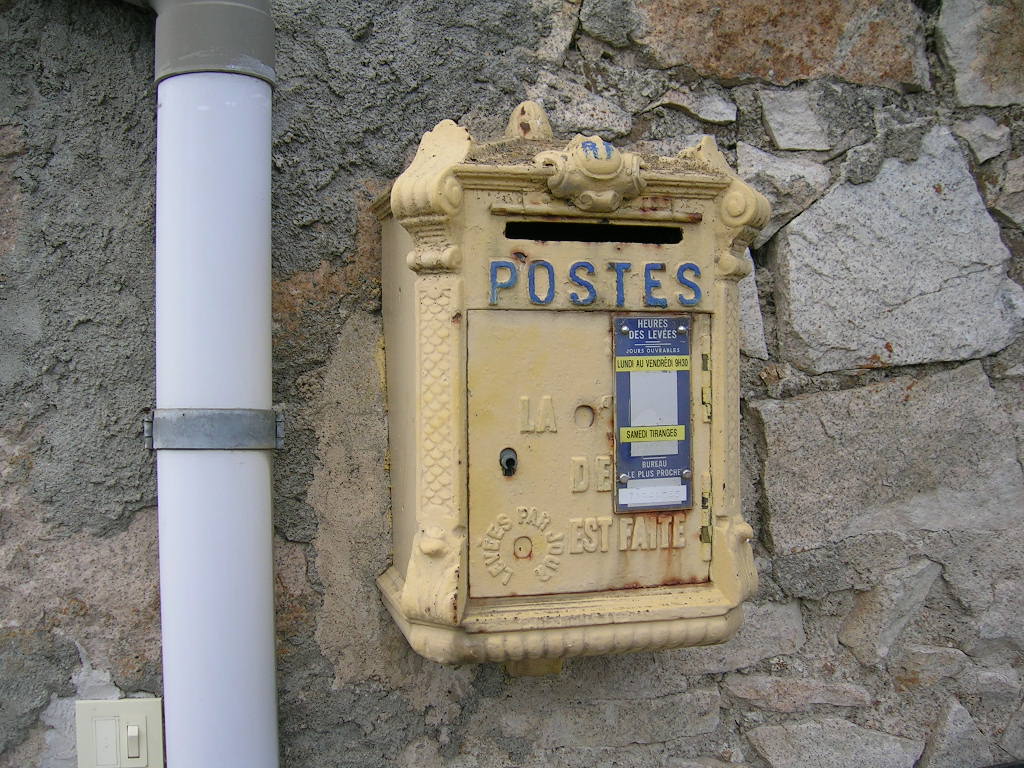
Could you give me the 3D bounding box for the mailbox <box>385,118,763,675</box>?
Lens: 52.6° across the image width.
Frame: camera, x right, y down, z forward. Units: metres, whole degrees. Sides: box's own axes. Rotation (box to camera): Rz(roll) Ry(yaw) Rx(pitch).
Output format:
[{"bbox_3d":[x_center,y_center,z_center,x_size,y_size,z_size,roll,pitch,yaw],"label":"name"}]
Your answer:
[{"bbox_3d":[0.057,0.001,0.995,0.360,0.590,0.222,0,1,-15],"label":"mailbox"}]

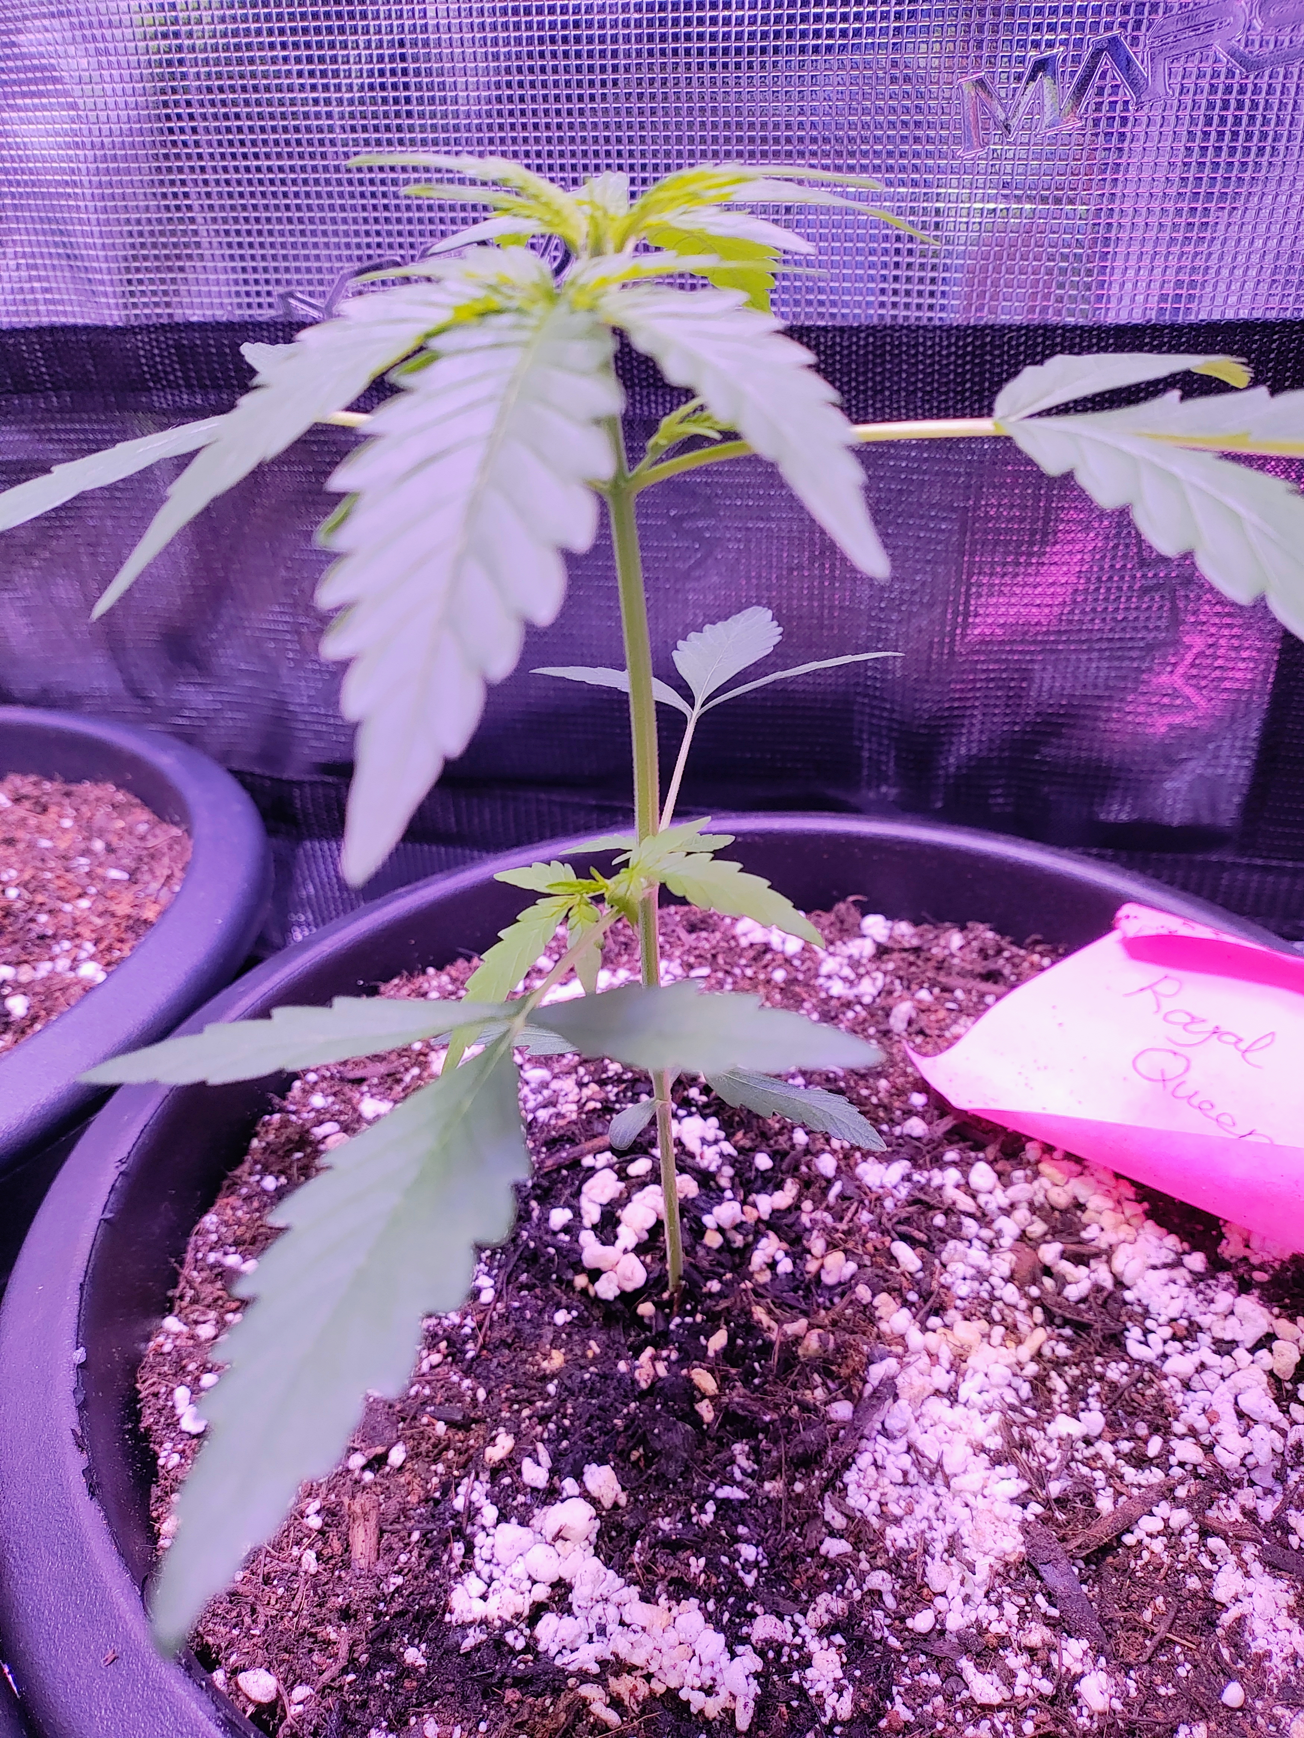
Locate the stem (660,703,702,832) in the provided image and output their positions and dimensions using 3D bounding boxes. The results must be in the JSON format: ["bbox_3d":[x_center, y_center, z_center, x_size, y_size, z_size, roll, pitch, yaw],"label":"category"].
[{"bbox_3d":[0.004,-0.014,0.205,0.002,0.002,0.036,15,51,0],"label":"stem"}]

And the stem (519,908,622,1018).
[{"bbox_3d":[-0.010,0.012,0.172,0.002,0.002,0.034,45,36,0],"label":"stem"}]

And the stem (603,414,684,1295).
[{"bbox_3d":[0.000,0.010,0.195,0.004,0.157,0.004,-4,29,0],"label":"stem"}]

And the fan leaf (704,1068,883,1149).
[{"bbox_3d":[0.022,0.038,0.203,0.033,0.005,0.012,22,33,7],"label":"fan leaf"}]

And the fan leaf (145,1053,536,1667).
[{"bbox_3d":[-0.033,0.050,0.142,0.027,0.009,0.073,14,60,27],"label":"fan leaf"}]

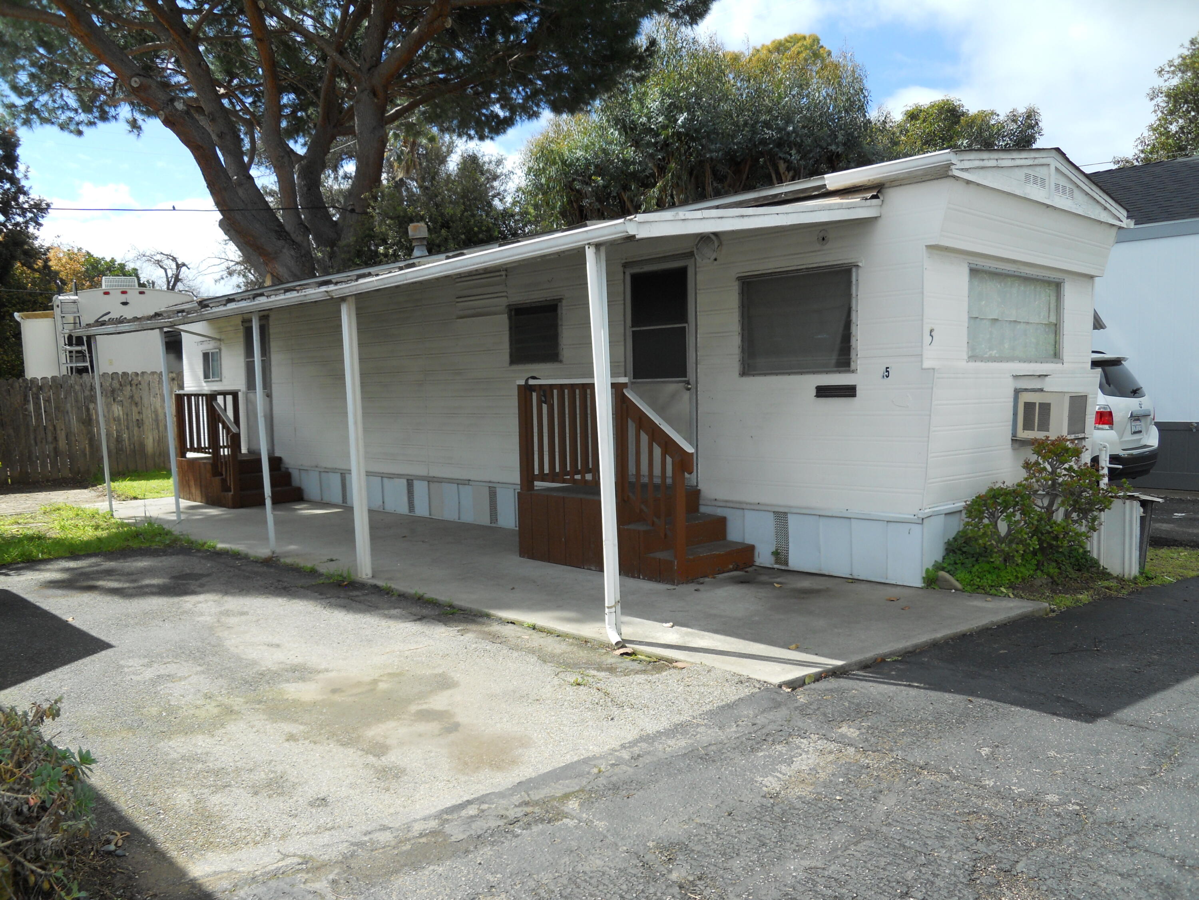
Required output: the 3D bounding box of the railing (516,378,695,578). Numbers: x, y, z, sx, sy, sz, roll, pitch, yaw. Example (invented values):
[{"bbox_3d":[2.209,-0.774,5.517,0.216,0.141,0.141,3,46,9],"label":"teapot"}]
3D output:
[{"bbox_3d":[0.334,0.171,7.970,1.022,1.523,1.995,-4,5,-44],"label":"railing"}]

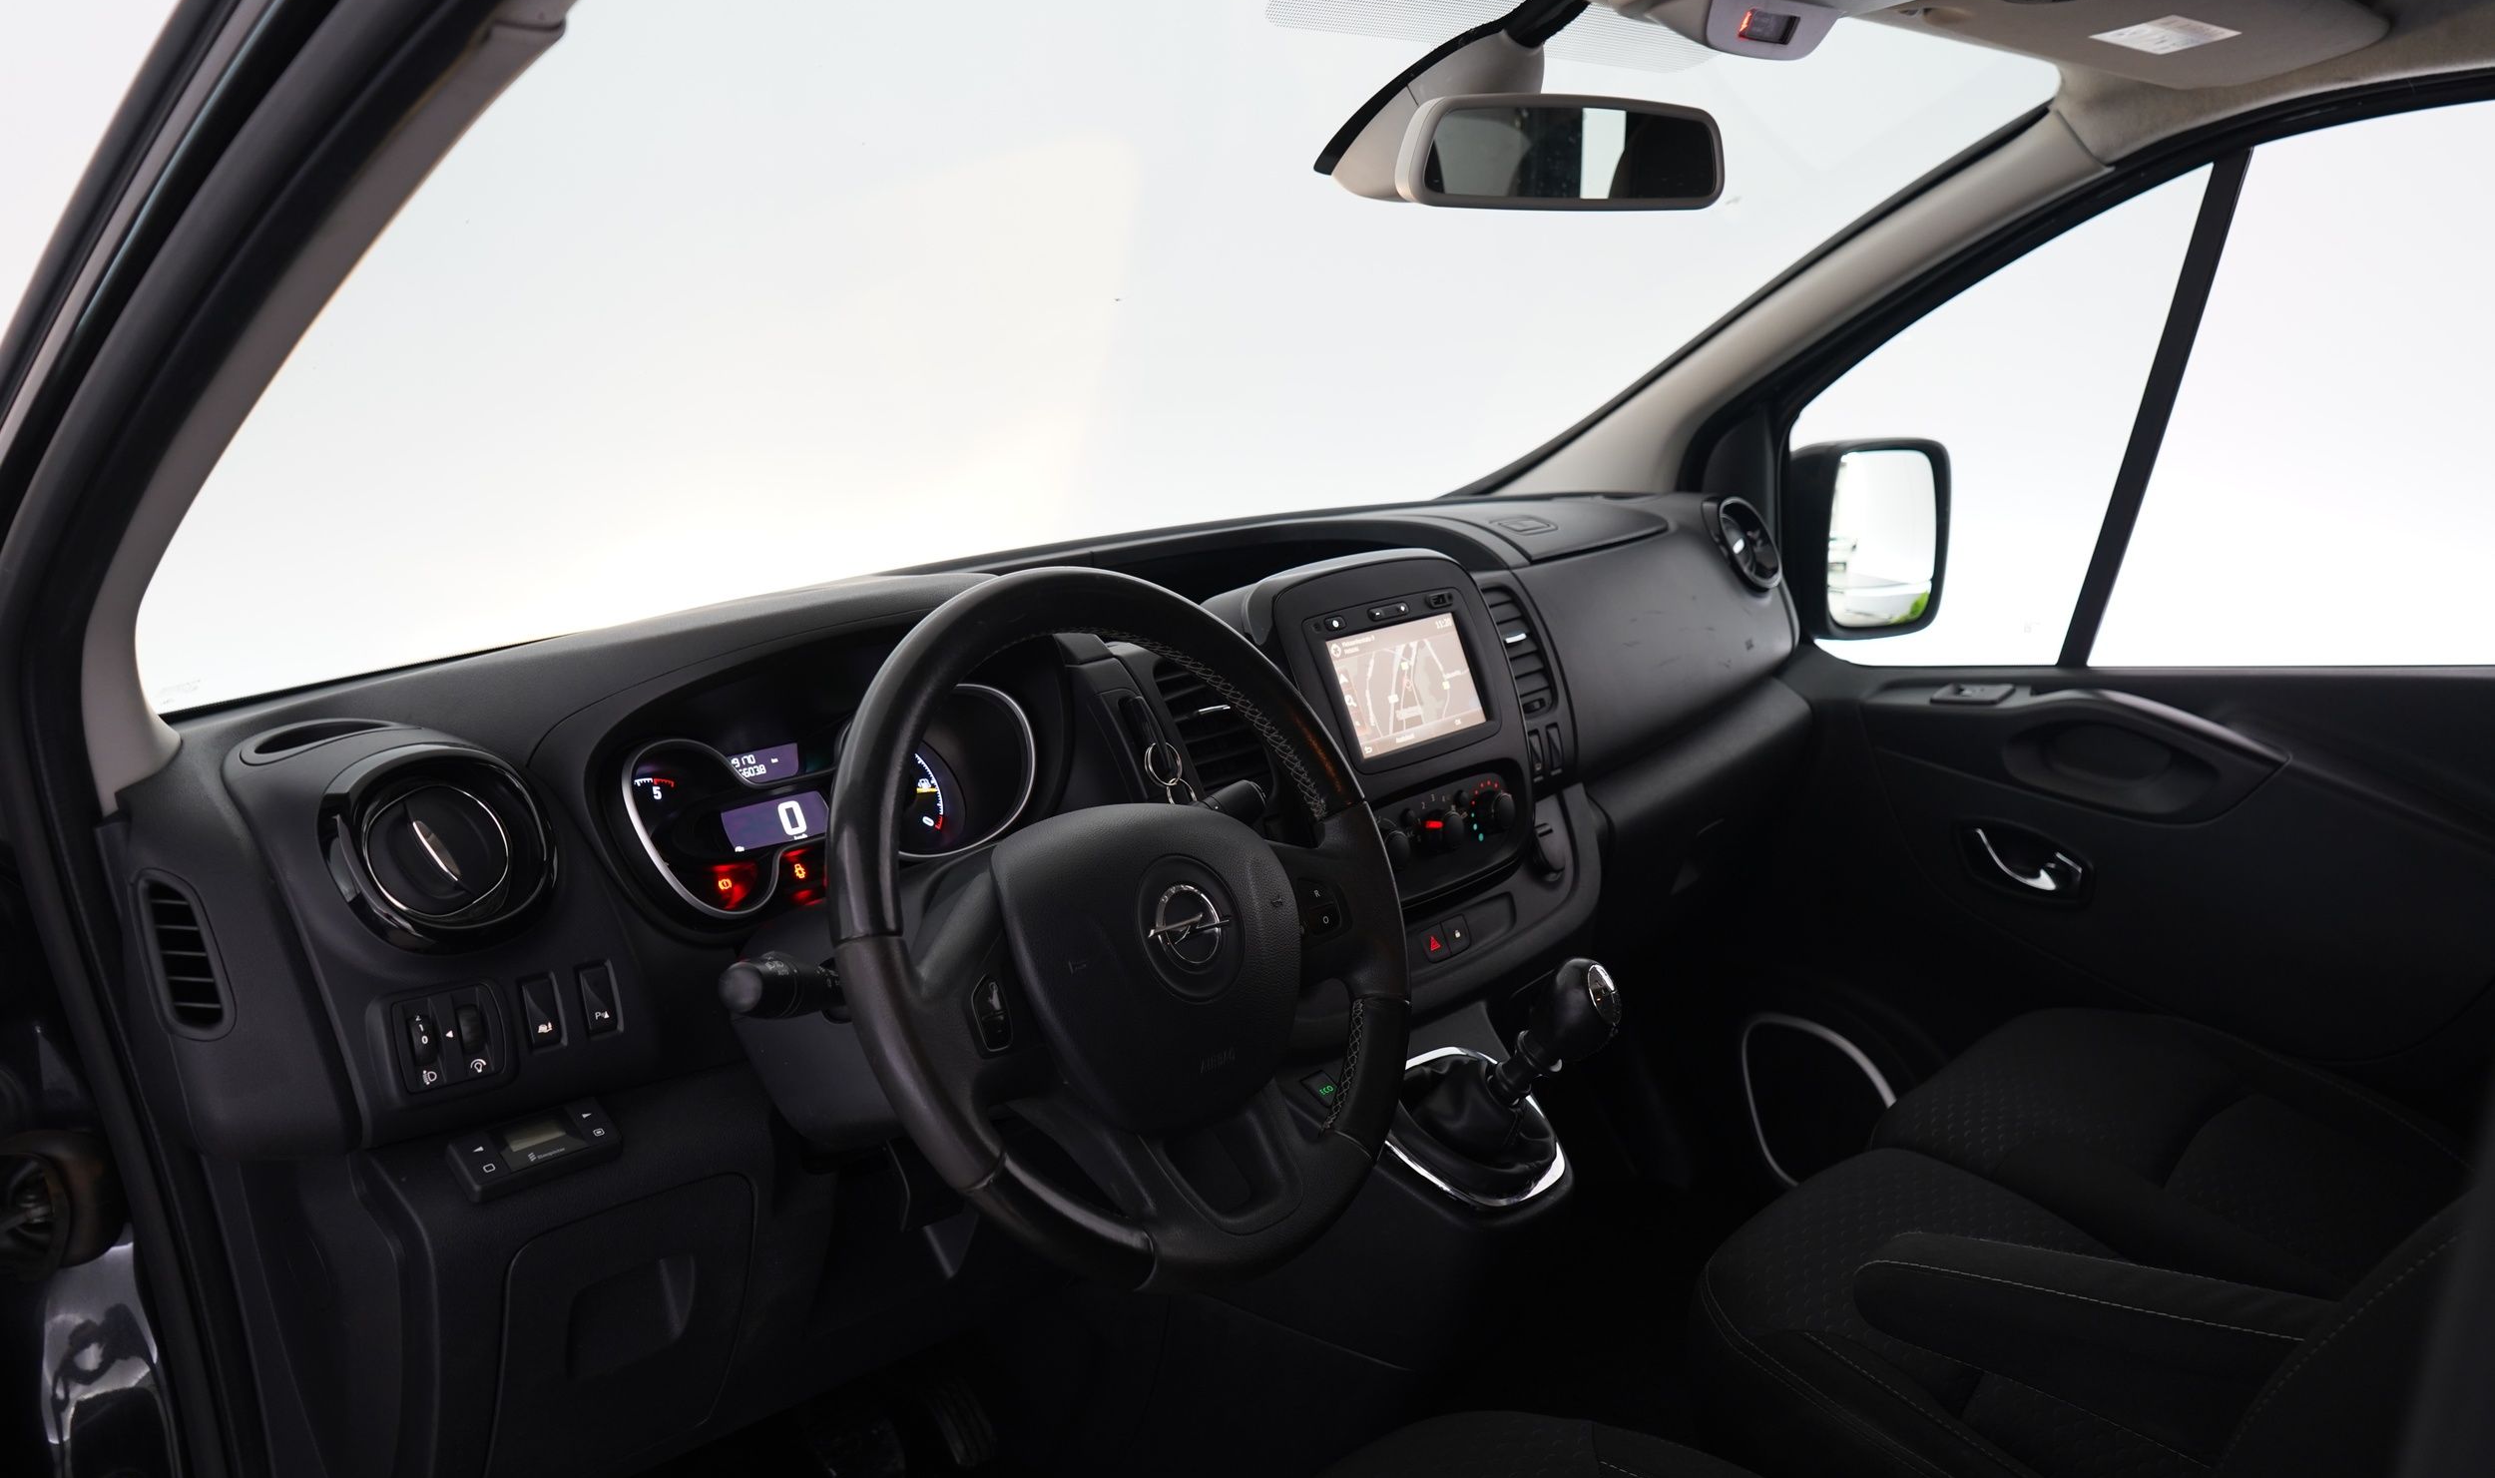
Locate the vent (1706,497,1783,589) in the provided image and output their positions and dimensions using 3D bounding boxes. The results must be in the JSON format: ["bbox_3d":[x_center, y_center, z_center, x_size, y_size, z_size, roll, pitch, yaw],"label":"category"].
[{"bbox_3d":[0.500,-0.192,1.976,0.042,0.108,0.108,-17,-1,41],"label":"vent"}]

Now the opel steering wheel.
[{"bbox_3d":[-0.065,0.098,1.040,0.100,0.385,0.385,-24,-5,41],"label":"opel steering wheel"}]

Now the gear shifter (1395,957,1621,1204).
[{"bbox_3d":[0.156,0.211,1.231,0.135,0.165,0.125,10,17,38],"label":"gear shifter"}]

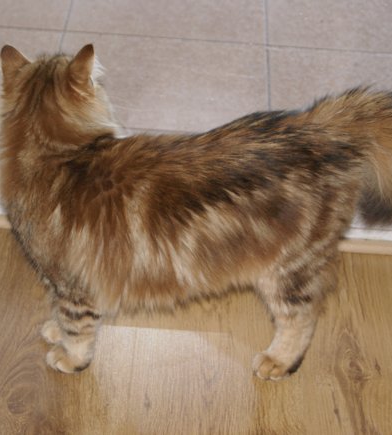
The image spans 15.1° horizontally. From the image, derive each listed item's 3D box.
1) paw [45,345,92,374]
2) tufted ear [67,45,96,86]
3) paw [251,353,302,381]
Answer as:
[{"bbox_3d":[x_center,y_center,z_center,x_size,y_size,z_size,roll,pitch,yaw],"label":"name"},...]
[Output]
[{"bbox_3d":[-0.142,0.159,1.649,0.047,0.027,0.036,-12,35,-24],"label":"paw"},{"bbox_3d":[-0.122,-0.161,1.574,0.031,0.044,0.020,26,38,31],"label":"tufted ear"},{"bbox_3d":[0.091,0.167,1.664,0.050,0.027,0.036,-18,38,-32],"label":"paw"}]

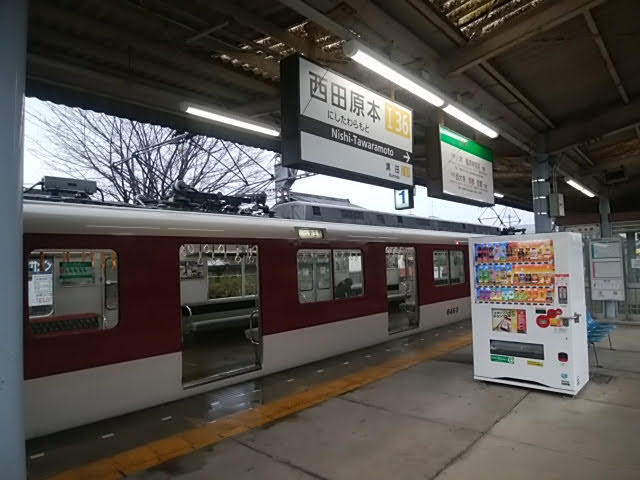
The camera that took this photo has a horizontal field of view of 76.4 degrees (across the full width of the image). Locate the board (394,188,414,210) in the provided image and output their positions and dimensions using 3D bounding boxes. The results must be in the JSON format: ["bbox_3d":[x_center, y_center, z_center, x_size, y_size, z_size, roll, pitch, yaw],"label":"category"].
[{"bbox_3d":[1.371,-0.685,6.600,0.310,0.360,0.140,-4,-4,44],"label":"board"}]

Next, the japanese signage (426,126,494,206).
[{"bbox_3d":[1.439,-0.696,4.073,0.150,0.620,1.200,-4,-4,44],"label":"japanese signage"}]

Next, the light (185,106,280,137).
[{"bbox_3d":[-0.915,-1.331,4.530,0.140,0.100,1.320,-4,-4,44],"label":"light"}]

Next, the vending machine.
[{"bbox_3d":[2.685,0.870,5.250,1.160,1.840,0.740,-4,-4,42],"label":"vending machine"}]

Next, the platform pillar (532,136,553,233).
[{"bbox_3d":[3.137,0.179,5.686,0.200,3.290,0.200,-4,-4,44],"label":"platform pillar"}]

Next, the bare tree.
[{"bbox_3d":[-5.418,-1.263,13.000,8.000,7.000,6.500,0,-3,-18],"label":"bare tree"}]

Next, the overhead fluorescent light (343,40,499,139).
[{"bbox_3d":[1.104,-1.248,3.646,0.130,0.100,2.600,-4,-4,44],"label":"overhead fluorescent light"}]

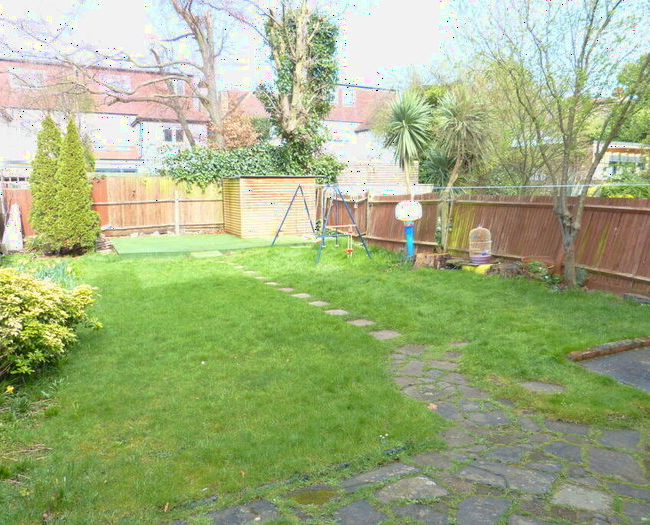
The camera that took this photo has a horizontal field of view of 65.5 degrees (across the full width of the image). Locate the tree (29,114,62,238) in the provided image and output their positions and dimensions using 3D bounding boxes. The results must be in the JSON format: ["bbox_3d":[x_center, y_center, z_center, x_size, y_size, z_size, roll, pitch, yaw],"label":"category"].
[{"bbox_3d":[-7.253,-2.064,13.265,0.997,3.525,0.997,0,9,0],"label":"tree"}]

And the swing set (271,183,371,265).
[{"bbox_3d":[-0.190,-1.142,13.077,1.500,1.760,3.350,-5,10,-29],"label":"swing set"}]

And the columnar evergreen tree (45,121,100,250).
[{"bbox_3d":[-6.528,-1.946,13.073,1.293,3.350,1.293,0,9,0],"label":"columnar evergreen tree"}]

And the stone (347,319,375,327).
[{"bbox_3d":[0.463,0.779,6.408,0.290,0.045,0.280,-5,10,-29],"label":"stone"}]

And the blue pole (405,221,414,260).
[{"bbox_3d":[1.948,-0.505,11.657,0.161,0.927,0.161,0,9,0],"label":"blue pole"}]

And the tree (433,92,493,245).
[{"bbox_3d":[3.458,-2.236,12.628,1.448,4.058,1.448,0,9,0],"label":"tree"}]

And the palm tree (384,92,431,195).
[{"bbox_3d":[2.030,-2.167,12.447,1.132,3.977,1.132,0,9,0],"label":"palm tree"}]

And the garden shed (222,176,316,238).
[{"bbox_3d":[-1.862,-1.902,17.013,2.650,1.878,1.700,-5,10,-29],"label":"garden shed"}]

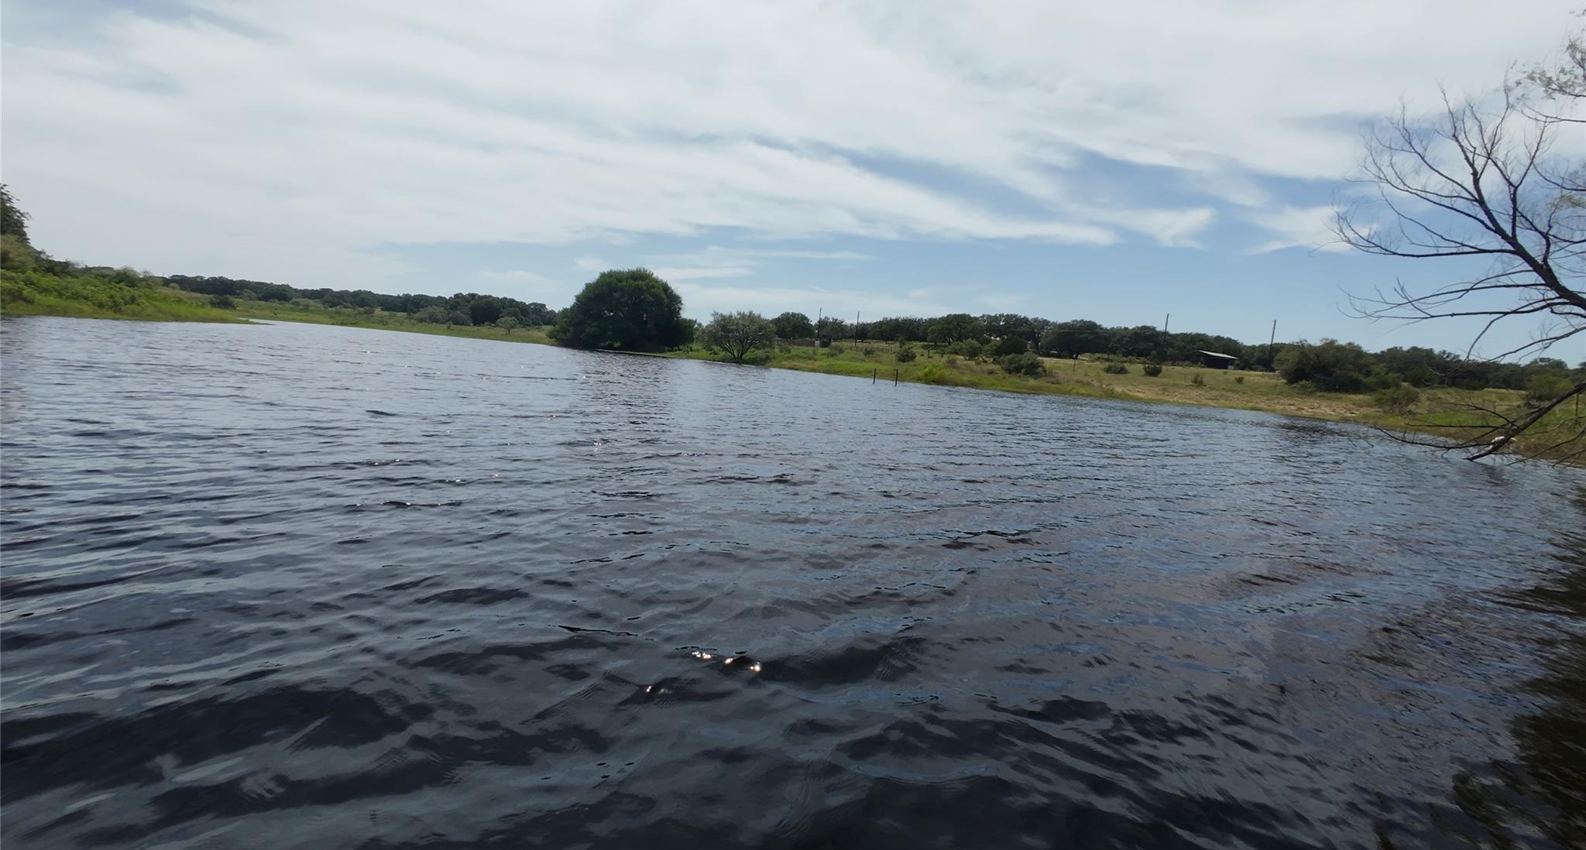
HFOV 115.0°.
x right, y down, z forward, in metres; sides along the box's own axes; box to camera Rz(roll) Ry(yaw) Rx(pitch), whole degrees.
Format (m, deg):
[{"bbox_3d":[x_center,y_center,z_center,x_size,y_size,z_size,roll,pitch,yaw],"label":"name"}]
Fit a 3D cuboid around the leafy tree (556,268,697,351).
[{"bbox_3d":[-17.694,-11.957,52.926,14.000,8.730,13.000,1,9,-19],"label":"leafy tree"}]

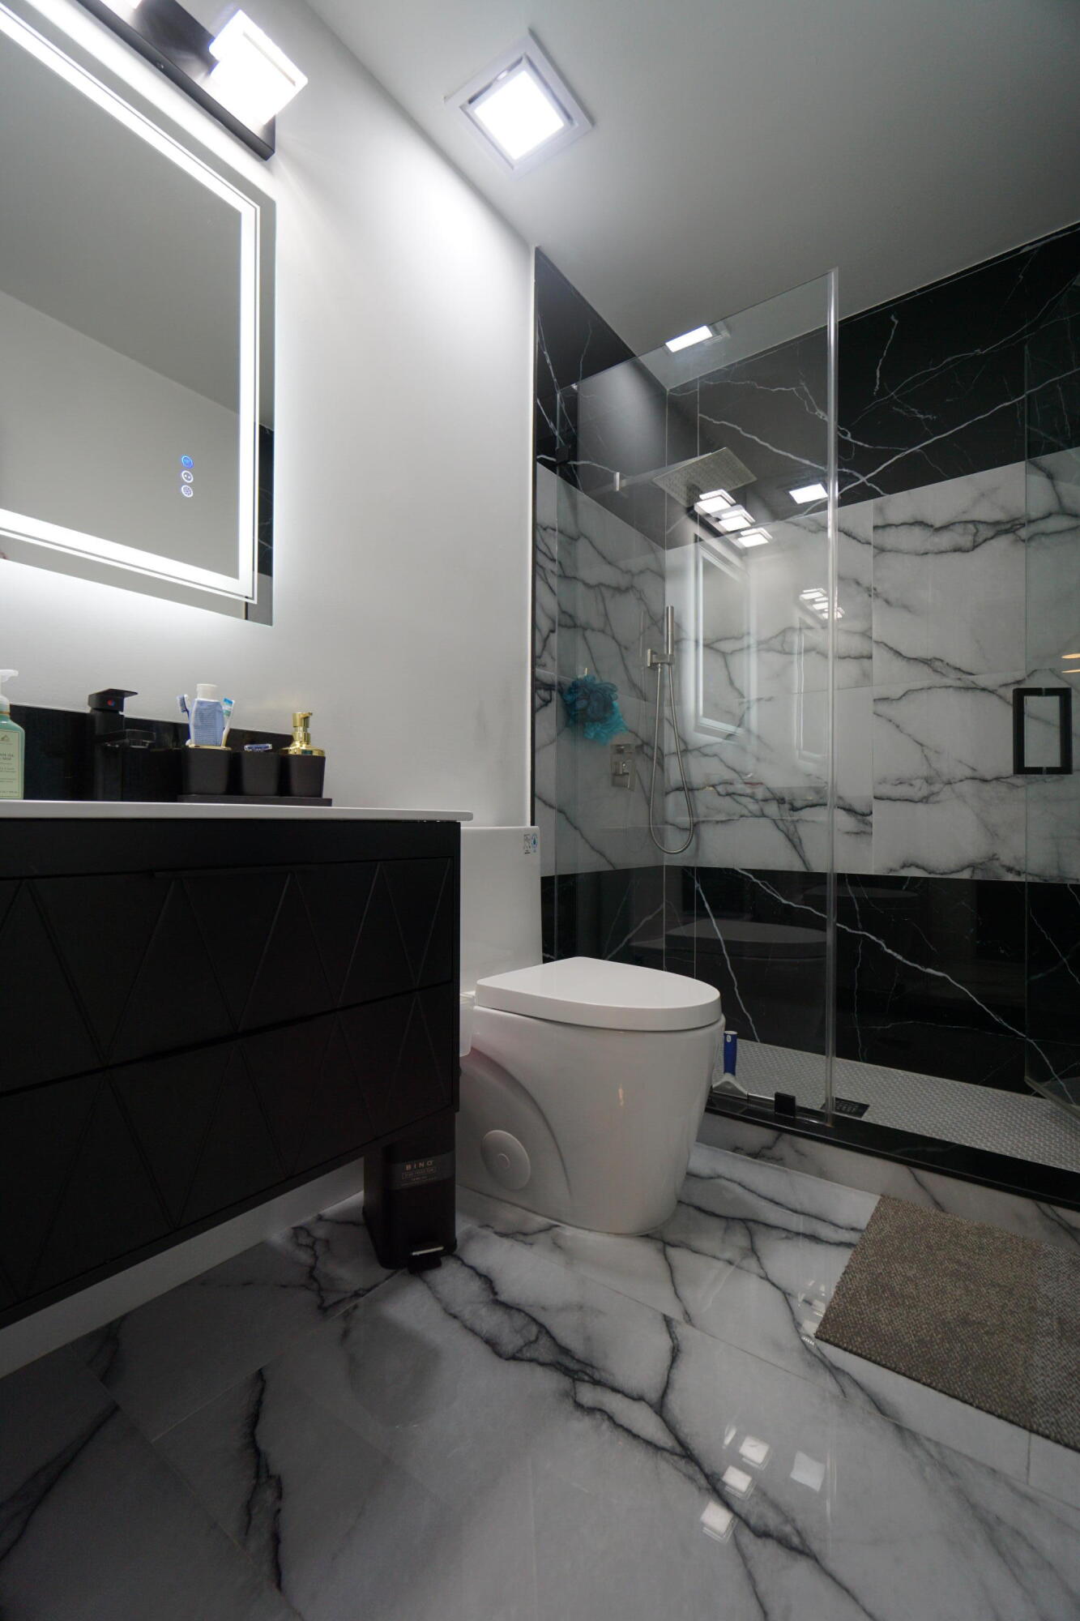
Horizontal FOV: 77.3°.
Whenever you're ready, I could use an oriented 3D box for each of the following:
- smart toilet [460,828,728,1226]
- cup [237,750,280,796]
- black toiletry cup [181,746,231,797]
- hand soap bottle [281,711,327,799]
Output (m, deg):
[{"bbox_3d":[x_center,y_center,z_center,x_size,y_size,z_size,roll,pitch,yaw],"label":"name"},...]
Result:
[{"bbox_3d":[0.085,0.436,1.516,0.680,0.785,0.392,0,-1,38],"label":"smart toilet"},{"bbox_3d":[-0.492,-0.061,1.173,0.067,0.078,0.067,1,-1,-39],"label":"cup"},{"bbox_3d":[-0.556,-0.063,1.122,0.067,0.079,0.067,1,-1,-39],"label":"black toiletry cup"},{"bbox_3d":[-0.429,-0.100,1.224,0.067,0.159,0.070,2,-1,-45],"label":"hand soap bottle"}]

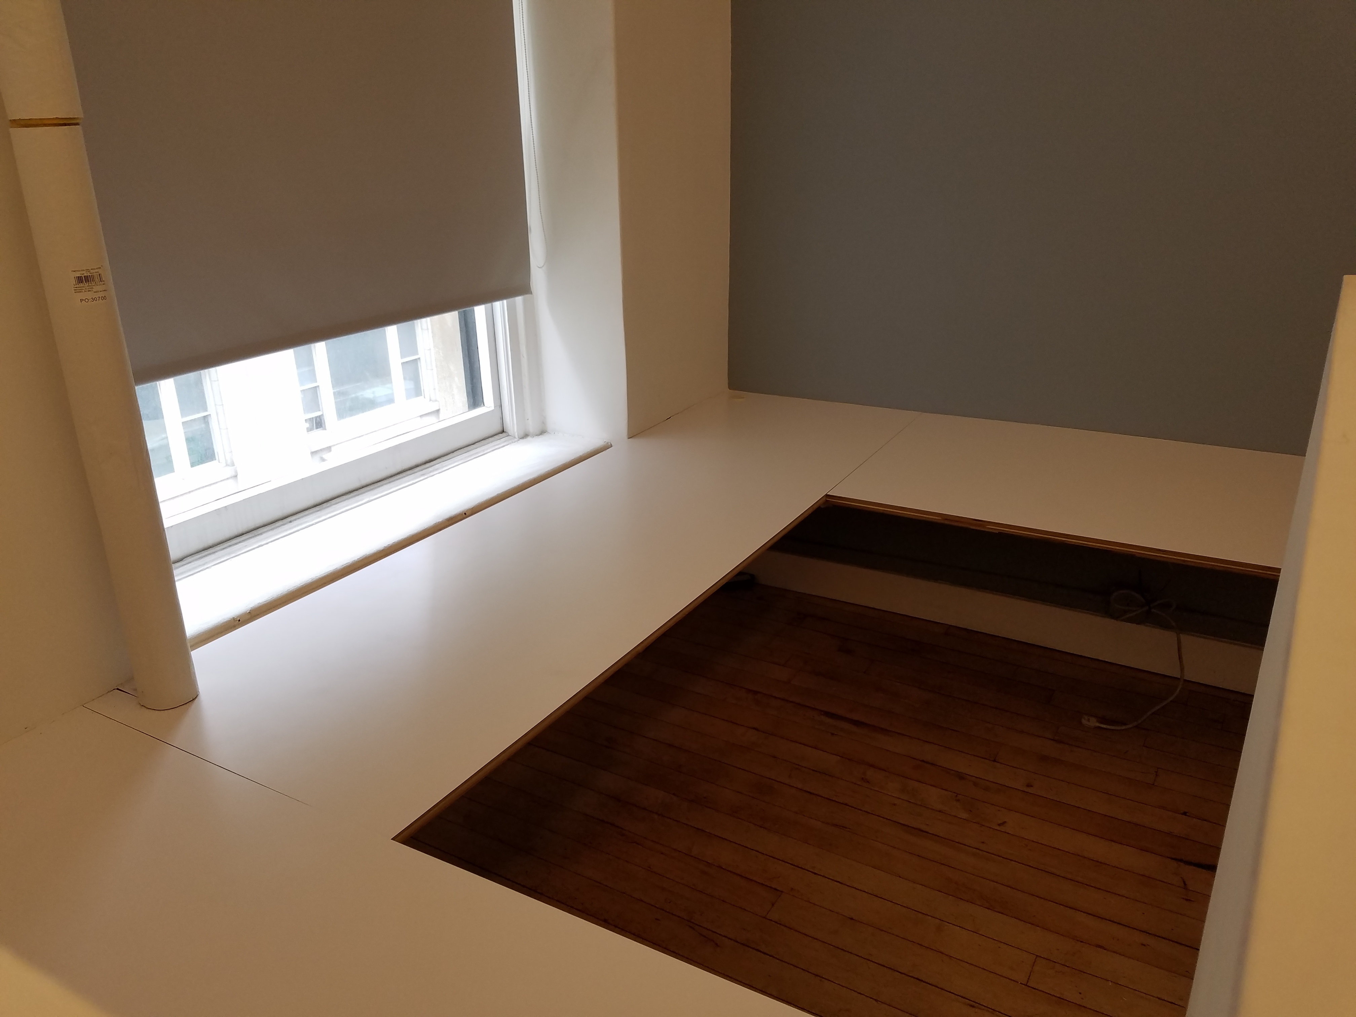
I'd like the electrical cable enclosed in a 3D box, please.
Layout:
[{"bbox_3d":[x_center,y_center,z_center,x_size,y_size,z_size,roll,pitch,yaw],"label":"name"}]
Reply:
[{"bbox_3d":[1.280,0.424,2.822,0.228,0.245,0.357,11,23,28],"label":"electrical cable"}]

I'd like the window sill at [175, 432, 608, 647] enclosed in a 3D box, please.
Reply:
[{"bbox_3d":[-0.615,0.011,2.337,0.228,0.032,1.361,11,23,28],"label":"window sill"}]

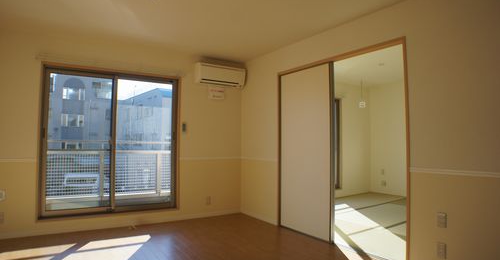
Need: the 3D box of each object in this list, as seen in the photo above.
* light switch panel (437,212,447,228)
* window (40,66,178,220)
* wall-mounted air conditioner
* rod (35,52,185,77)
[{"bbox_3d":[1.528,0.721,2.657,0.011,0.120,0.072,2,-3,-33],"label":"light switch panel"},{"bbox_3d":[-1.727,0.162,4.293,1.650,1.790,0.090,2,-3,-33],"label":"window"},{"bbox_3d":[-0.428,-0.808,5.023,0.790,0.285,0.205,2,-3,-33],"label":"wall-mounted air conditioner"},{"bbox_3d":[-1.681,-0.810,4.263,1.800,0.055,0.120,2,-3,-33],"label":"rod"}]

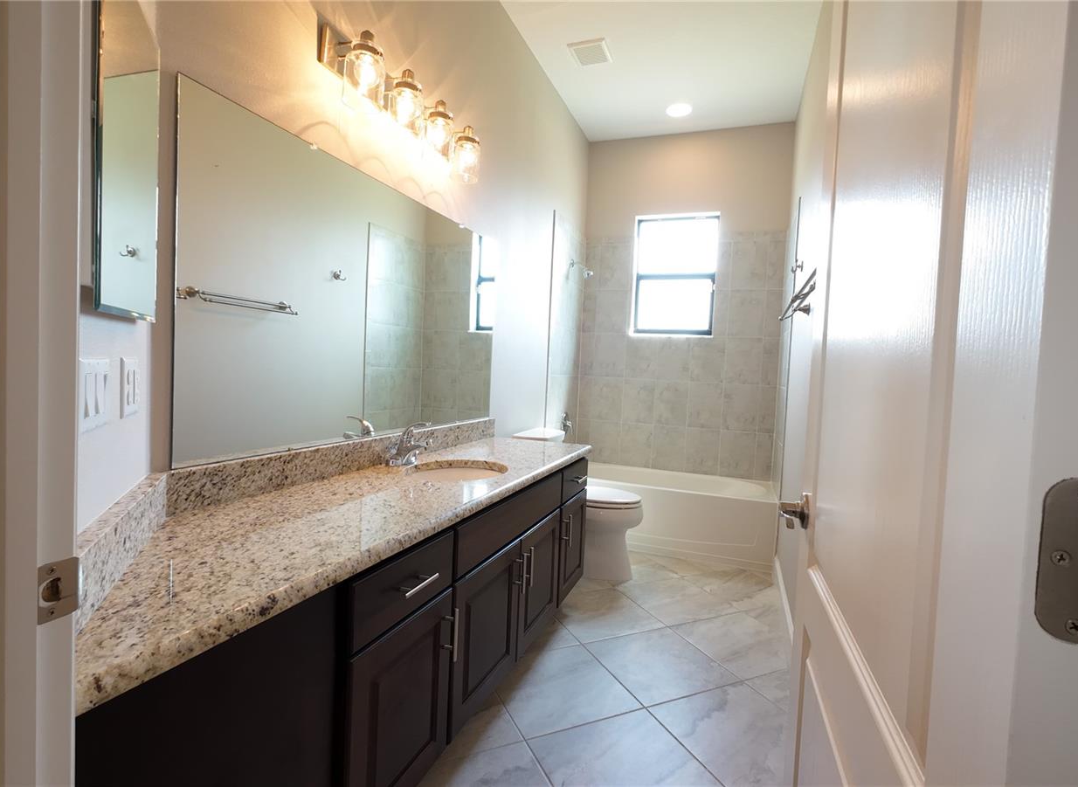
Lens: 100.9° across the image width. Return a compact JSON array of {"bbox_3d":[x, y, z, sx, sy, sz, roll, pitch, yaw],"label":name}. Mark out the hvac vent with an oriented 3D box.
[{"bbox_3d":[0.326,-2.150,2.823,0.227,0.020,0.232,3,3,17],"label":"hvac vent"}]

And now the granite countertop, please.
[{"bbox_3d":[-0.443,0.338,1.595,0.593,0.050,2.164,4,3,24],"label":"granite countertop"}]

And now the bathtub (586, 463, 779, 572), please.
[{"bbox_3d":[0.945,0.912,3.523,1.618,0.462,0.705,3,3,17],"label":"bathtub"}]

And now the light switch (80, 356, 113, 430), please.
[{"bbox_3d":[-0.802,0.000,0.806,0.014,0.122,0.145,1,3,-30],"label":"light switch"}]

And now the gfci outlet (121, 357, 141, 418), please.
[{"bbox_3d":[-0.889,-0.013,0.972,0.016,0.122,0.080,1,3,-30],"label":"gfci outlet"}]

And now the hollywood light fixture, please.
[{"bbox_3d":[-0.492,-1.096,1.767,0.189,0.275,0.732,4,3,24],"label":"hollywood light fixture"}]

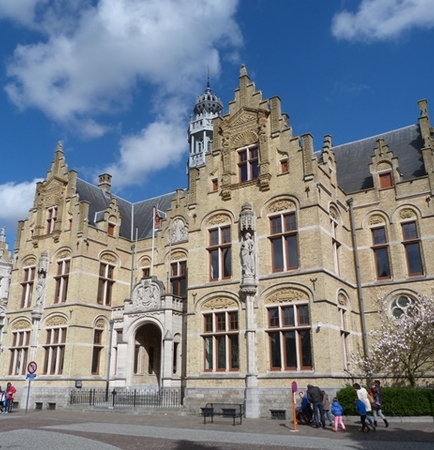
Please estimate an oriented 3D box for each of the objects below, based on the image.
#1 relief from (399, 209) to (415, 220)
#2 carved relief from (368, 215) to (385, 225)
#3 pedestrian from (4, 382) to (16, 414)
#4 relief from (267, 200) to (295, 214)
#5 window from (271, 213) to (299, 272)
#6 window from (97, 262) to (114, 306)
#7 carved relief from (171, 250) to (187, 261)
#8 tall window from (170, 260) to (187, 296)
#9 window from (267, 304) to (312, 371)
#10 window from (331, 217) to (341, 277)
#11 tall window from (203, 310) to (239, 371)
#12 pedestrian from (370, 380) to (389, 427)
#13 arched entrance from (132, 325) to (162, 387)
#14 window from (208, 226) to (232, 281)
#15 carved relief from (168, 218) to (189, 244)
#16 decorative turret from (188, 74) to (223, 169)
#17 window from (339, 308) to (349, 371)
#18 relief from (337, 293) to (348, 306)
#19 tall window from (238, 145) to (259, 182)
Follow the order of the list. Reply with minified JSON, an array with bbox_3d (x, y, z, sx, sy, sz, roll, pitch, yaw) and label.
[{"bbox_3d":[10.965,-0.608,24.953,0.950,0.680,0.150,-13,-23,32],"label":"relief"},{"bbox_3d":[9.091,-0.250,24.680,1.050,0.700,0.200,-13,-23,32],"label":"carved relief"},{"bbox_3d":[-11.601,9.687,24.294,0.551,1.632,0.428,-15,-24,36],"label":"pedestrian"},{"bbox_3d":[3.588,-1.055,23.973,1.650,0.760,0.150,-13,-23,32],"label":"relief"},{"bbox_3d":[3.424,0.823,22.531,1.550,3.200,0.250,-13,-23,32],"label":"window"},{"bbox_3d":[-8.124,4.429,31.735,0.255,3.009,1.377,-13,-23,31],"label":"window"},{"bbox_3d":[-2.947,2.380,33.791,1.600,0.740,0.150,-13,-23,32],"label":"carved relief"},{"bbox_3d":[-2.861,4.160,31.870,1.600,3.100,0.250,-13,-23,32],"label":"tall window"},{"bbox_3d":[3.469,5.406,20.885,2.220,3.080,0.250,-13,-23,32],"label":"window"},{"bbox_3d":[6.258,1.235,22.902,0.255,3.009,1.275,-13,-23,31],"label":"window"},{"bbox_3d":[0.190,6.125,22.834,2.250,3.070,0.280,-13,-23,32],"label":"tall window"},{"bbox_3d":[6.499,7.173,17.421,0.680,1.690,0.500,-16,-25,37],"label":"pedestrian"},{"bbox_3d":[-4.284,8.035,26.964,2.244,3.978,0.510,-13,-23,31],"label":"arched entrance"},{"bbox_3d":[0.199,1.667,25.416,1.520,3.200,0.250,-13,-23,32],"label":"window"},{"bbox_3d":[-2.942,0.459,33.045,1.950,2.100,0.250,-13,-23,32],"label":"carved relief"},{"bbox_3d":[-0.935,-9.511,39.099,3.000,11.000,3.000,-13,-23,32],"label":"decorative turret"},{"bbox_3d":[6.255,5.608,21.317,0.255,2.958,1.244,-13,-23,31],"label":"window"},{"bbox_3d":[6.542,3.849,22.454,0.200,0.820,1.350,-13,-23,32],"label":"relief"},{"bbox_3d":[1.810,-3.492,25.115,1.420,2.250,0.250,-13,-23,32],"label":"tall window"}]

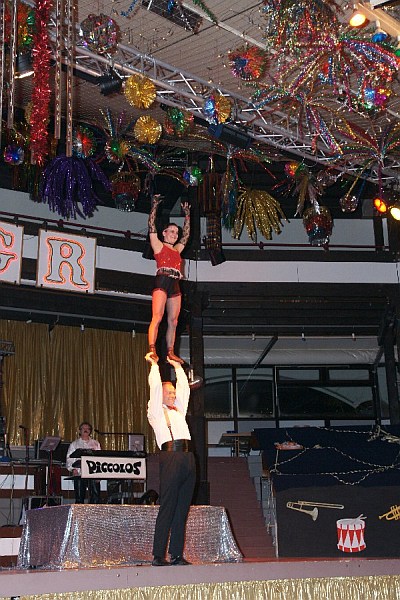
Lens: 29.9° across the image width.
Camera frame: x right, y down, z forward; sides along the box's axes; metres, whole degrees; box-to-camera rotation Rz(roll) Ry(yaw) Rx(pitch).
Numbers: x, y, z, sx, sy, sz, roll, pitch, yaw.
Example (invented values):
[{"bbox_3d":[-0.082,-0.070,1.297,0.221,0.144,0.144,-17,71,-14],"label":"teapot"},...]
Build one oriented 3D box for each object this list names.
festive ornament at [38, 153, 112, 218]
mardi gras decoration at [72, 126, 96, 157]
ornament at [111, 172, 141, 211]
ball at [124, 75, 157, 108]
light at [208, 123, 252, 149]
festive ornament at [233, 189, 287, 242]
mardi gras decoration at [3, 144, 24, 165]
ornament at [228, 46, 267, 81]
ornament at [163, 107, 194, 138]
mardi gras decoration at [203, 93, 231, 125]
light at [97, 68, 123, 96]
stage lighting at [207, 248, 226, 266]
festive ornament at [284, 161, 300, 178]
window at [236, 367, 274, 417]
[{"bbox_3d":[-1.179,-1.065,7.100,0.620,0.580,0.580,-1,-15,0],"label":"festive ornament"},{"bbox_3d":[-1.119,-1.512,7.200,0.280,0.300,0.270,-1,-15,0],"label":"mardi gras decoration"},{"bbox_3d":[-0.914,-1.331,9.200,0.330,0.480,0.330,-1,-17,0],"label":"ornament"},{"bbox_3d":[-0.563,-1.974,7.100,0.310,0.310,0.310,-1,-17,0],"label":"ball"},{"bbox_3d":[0.334,-1.799,8.200,0.450,0.250,0.230,7,-17,-29],"label":"light"},{"bbox_3d":[0.651,-0.924,8.200,0.580,0.560,0.540,-1,-15,0],"label":"festive ornament"},{"bbox_3d":[-2.431,-1.901,9.800,0.260,0.260,0.260,-1,-17,0],"label":"mardi gras decoration"},{"bbox_3d":[0.418,-2.081,6.600,0.320,0.300,0.310,-1,-17,0],"label":"ornament"},{"bbox_3d":[-0.224,-1.846,7.800,0.320,0.320,0.320,-1,-17,0],"label":"ornament"},{"bbox_3d":[0.177,-1.941,7.600,0.300,0.310,0.290,-1,-15,0],"label":"mardi gras decoration"},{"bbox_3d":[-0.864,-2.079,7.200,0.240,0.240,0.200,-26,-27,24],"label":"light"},{"bbox_3d":[0.233,-0.591,10.300,0.200,0.240,0.200,-22,-21,8],"label":"stage lighting"},{"bbox_3d":[1.339,-1.879,10.800,0.250,0.250,0.250,-1,-17,0],"label":"festive ornament"},{"bbox_3d":[1.061,1.758,14.332,0.740,1.000,0.120,0,-17,-5],"label":"window"}]

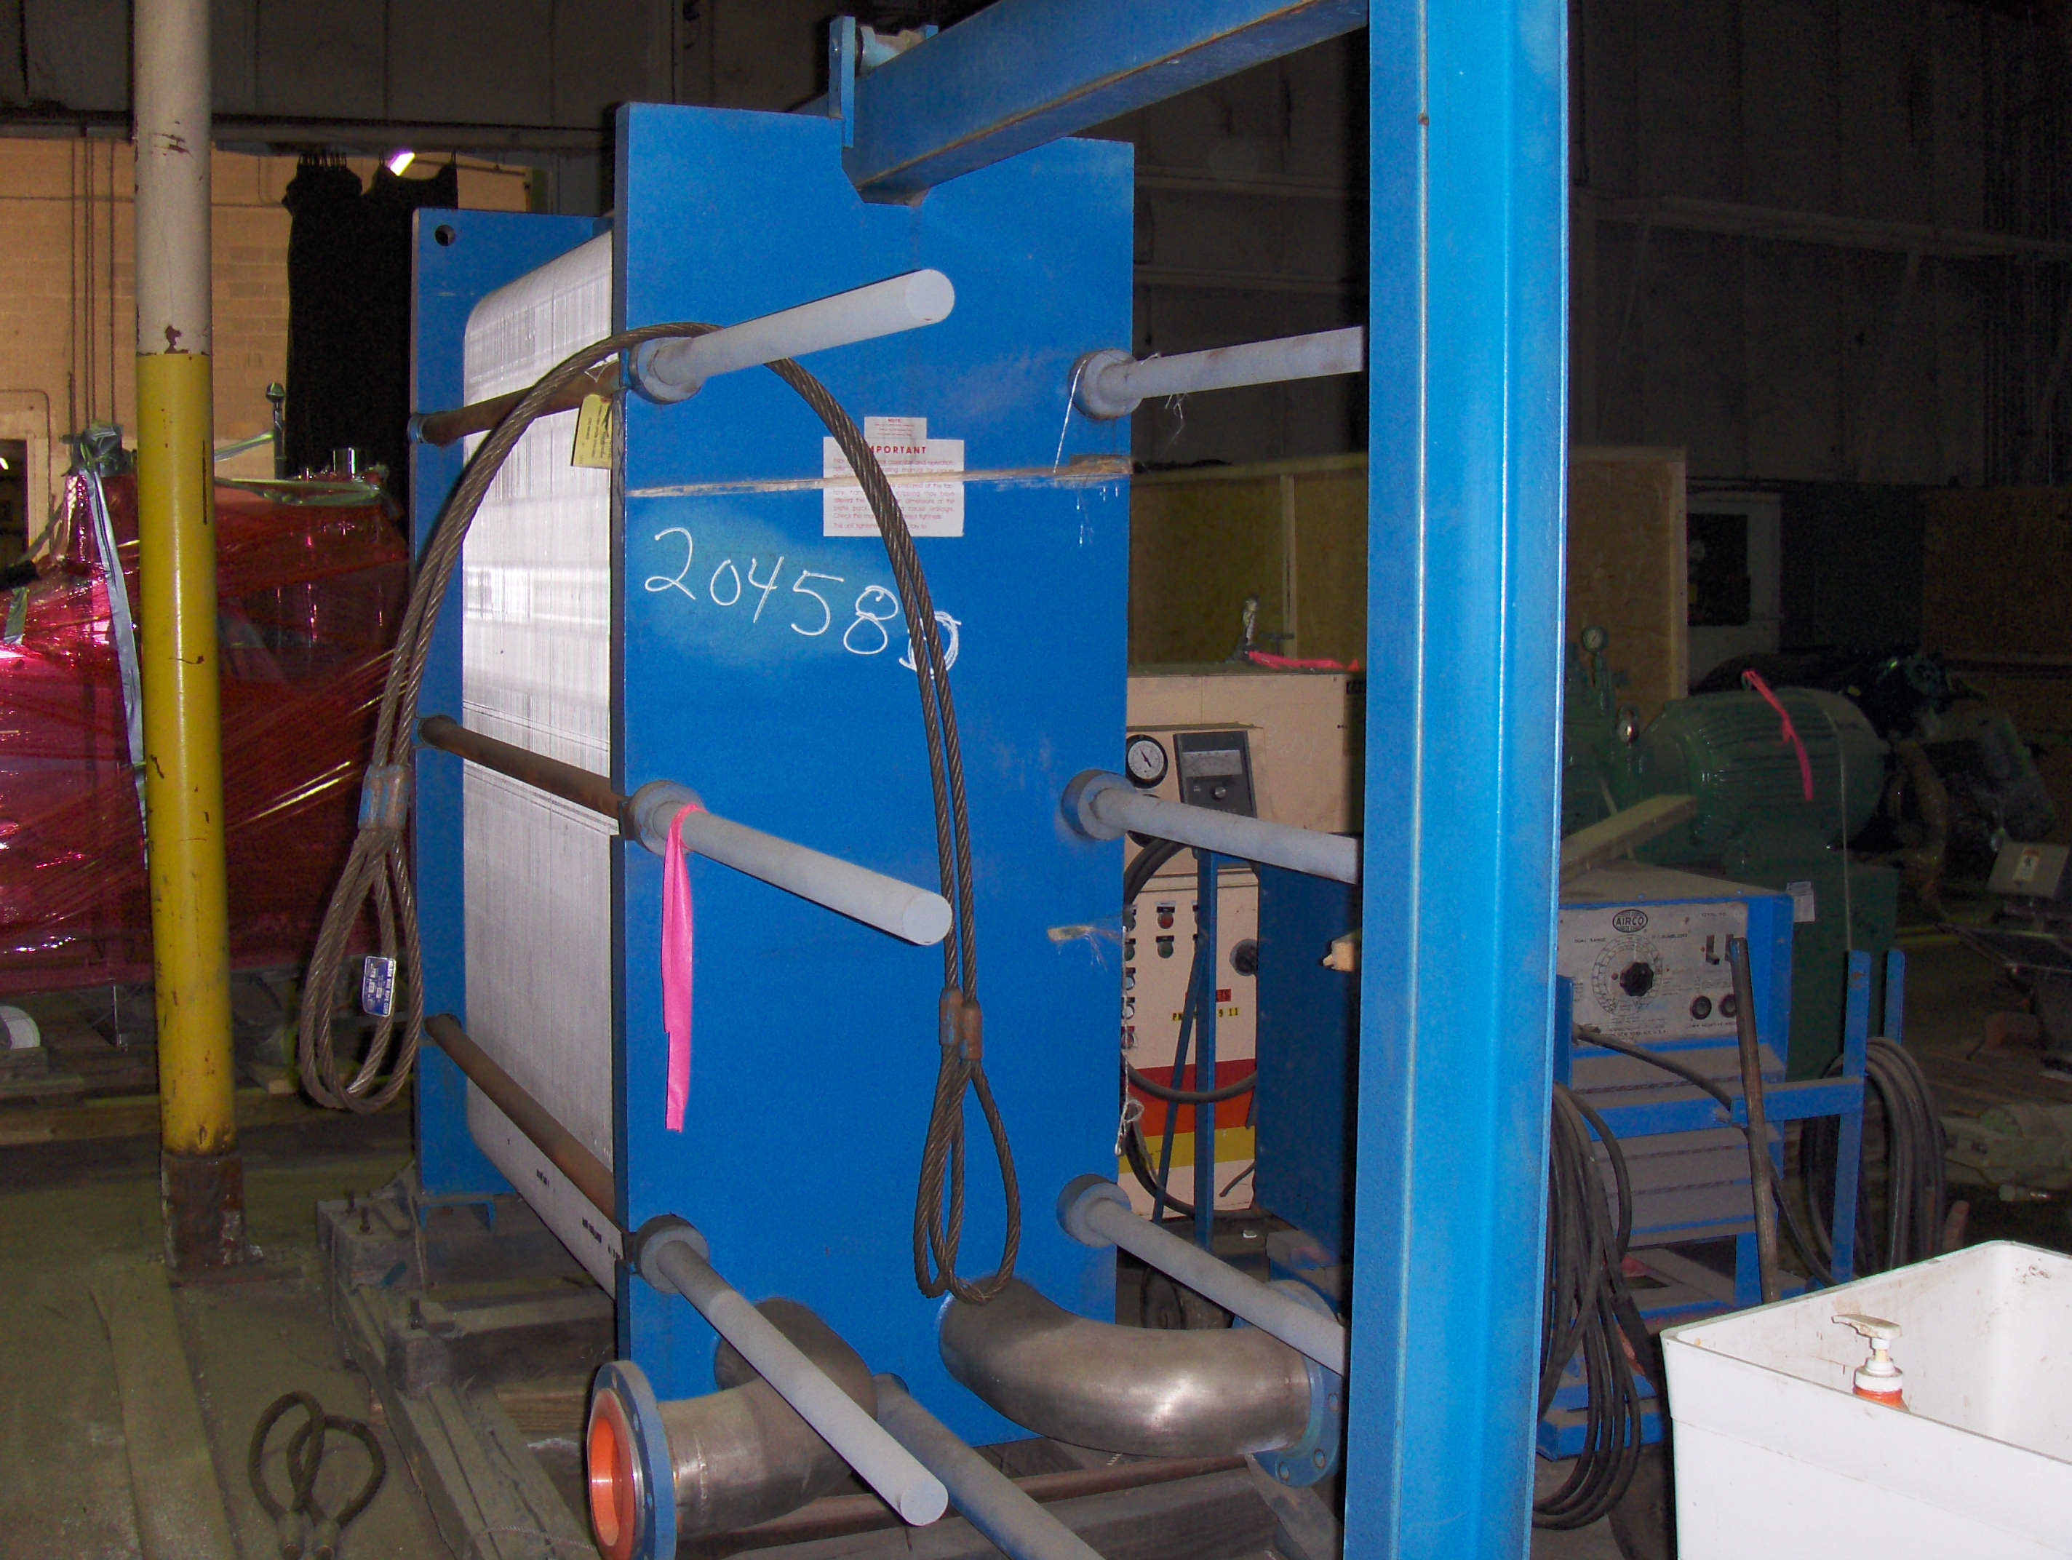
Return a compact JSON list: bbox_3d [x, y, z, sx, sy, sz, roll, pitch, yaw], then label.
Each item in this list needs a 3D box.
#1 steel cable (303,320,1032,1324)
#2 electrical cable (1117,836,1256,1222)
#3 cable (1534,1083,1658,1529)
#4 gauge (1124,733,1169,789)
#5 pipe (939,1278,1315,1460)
[{"bbox_3d":[-0.459,0.078,3.183,0.963,1.338,0.170,-2,6,-24],"label":"steel cable"},{"bbox_3d":[0.305,0.460,4.700,0.330,0.750,0.200,-2,6,-24],"label":"electrical cable"},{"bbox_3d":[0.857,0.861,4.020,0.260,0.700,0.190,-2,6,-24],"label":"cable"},{"bbox_3d":[0.251,-0.041,5.650,0.127,0.127,0.050,-2,-14,-24],"label":"gauge"},{"bbox_3d":[0.113,0.816,3.402,0.360,0.171,0.430,-2,6,-24],"label":"pipe"}]

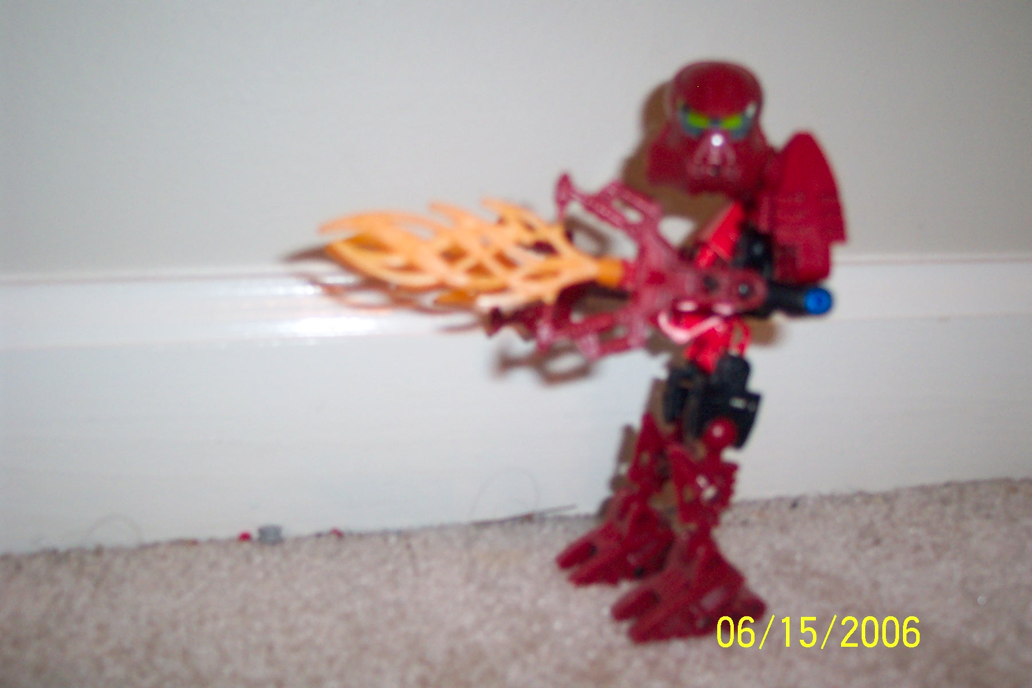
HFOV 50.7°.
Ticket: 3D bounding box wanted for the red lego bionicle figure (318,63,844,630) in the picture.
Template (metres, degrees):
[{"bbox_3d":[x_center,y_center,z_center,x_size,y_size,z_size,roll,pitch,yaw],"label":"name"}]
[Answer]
[{"bbox_3d":[0.023,0.003,0.339,0.132,0.179,0.107,-7,14,-34],"label":"red lego bionicle figure"}]

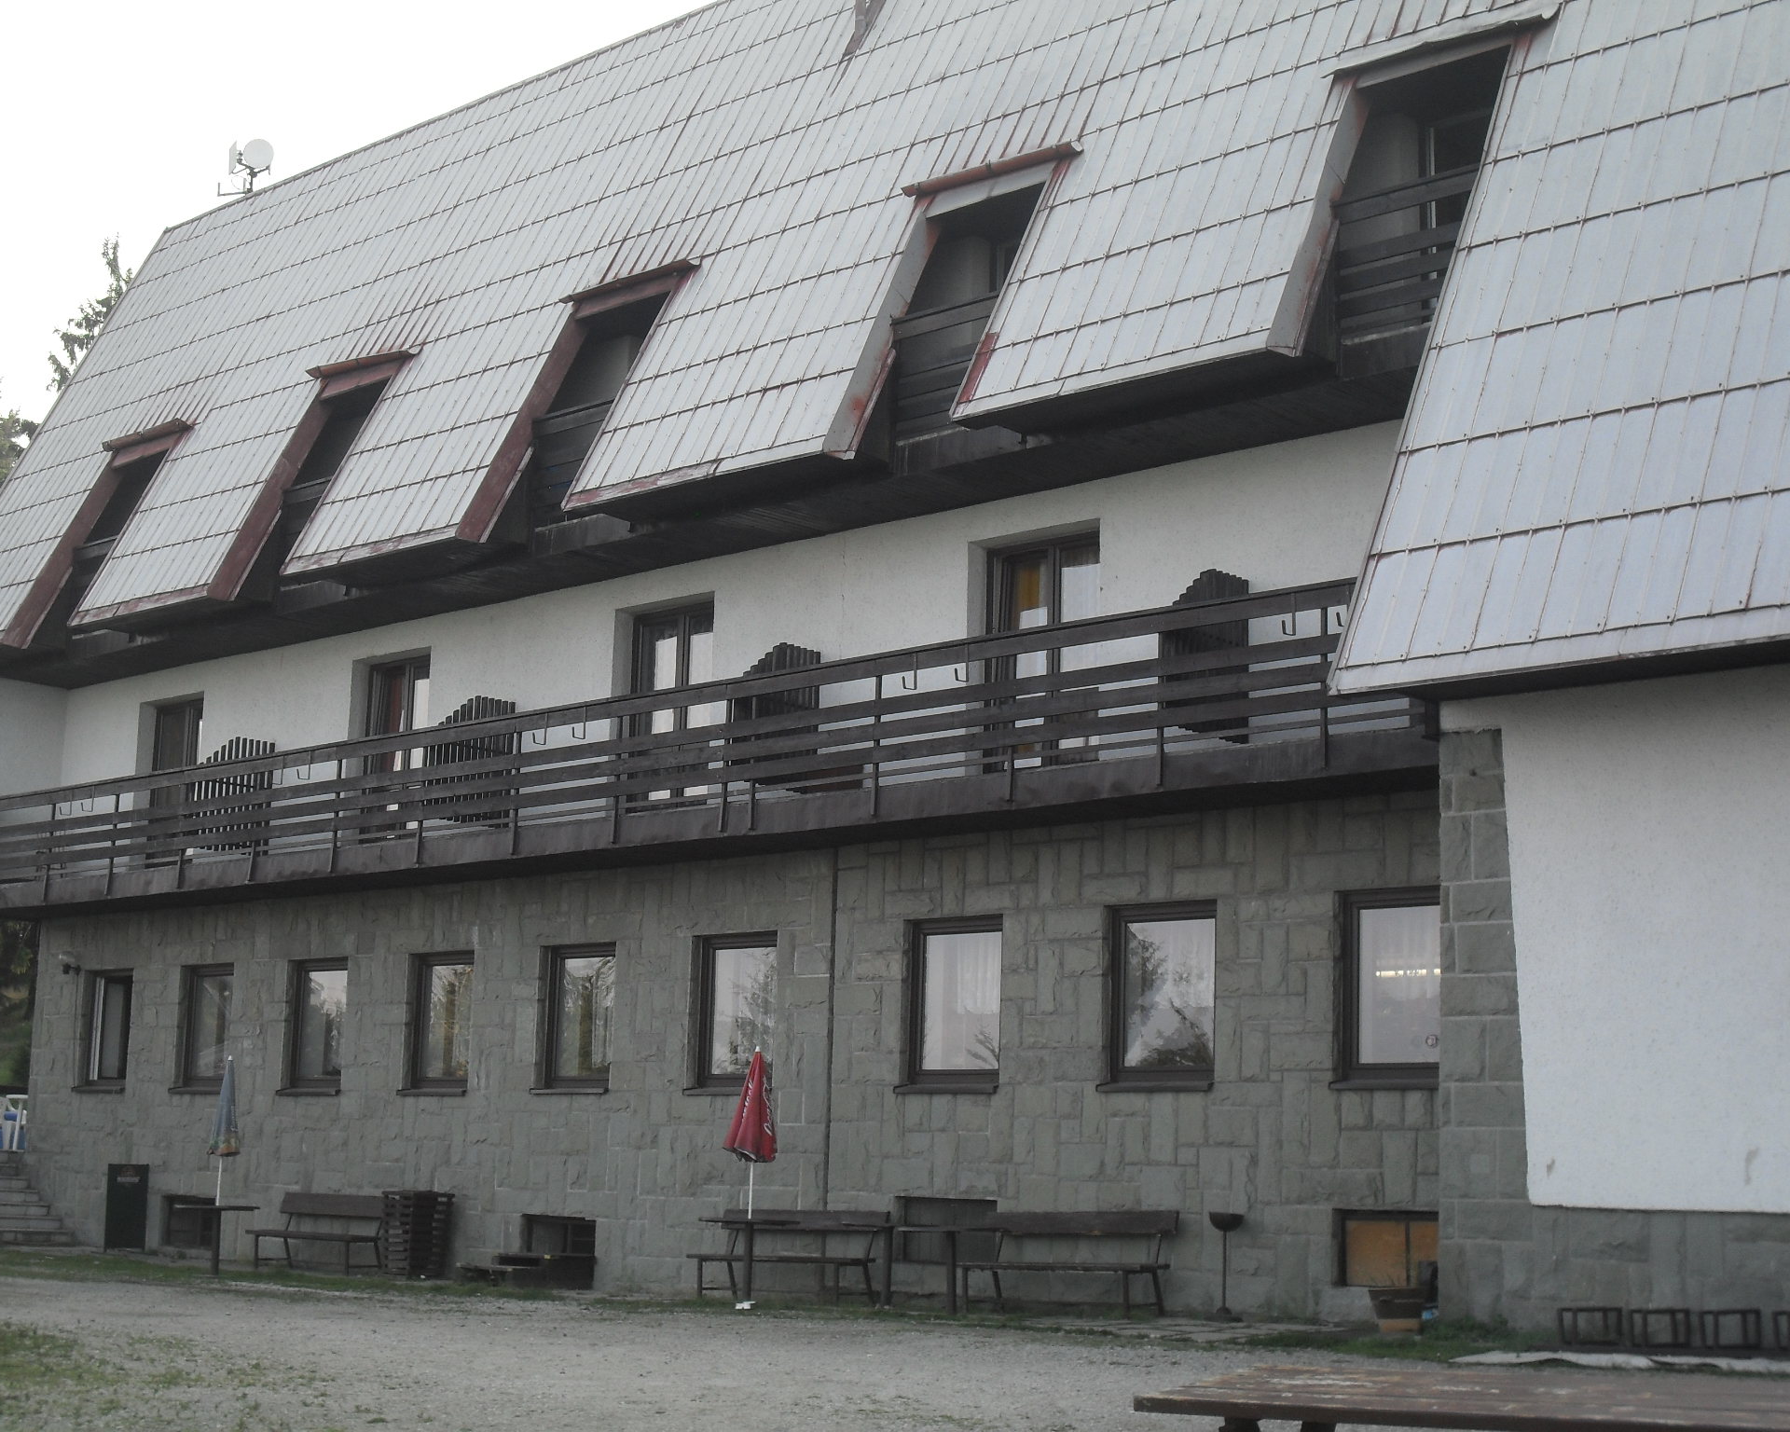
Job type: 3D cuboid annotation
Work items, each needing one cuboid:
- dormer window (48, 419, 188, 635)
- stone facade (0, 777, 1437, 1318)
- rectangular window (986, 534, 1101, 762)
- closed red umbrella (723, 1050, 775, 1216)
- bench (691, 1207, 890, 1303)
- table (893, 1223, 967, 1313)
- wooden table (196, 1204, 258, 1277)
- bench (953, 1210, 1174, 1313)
[{"bbox_3d":[-9.484,-2.194,32.610,1.768,2.548,1.248,-8,-13,43],"label":"dormer window"},{"bbox_3d":[-3.139,3.637,27.492,21.788,4.108,0.520,-8,-13,43],"label":"stone facade"},{"bbox_3d":[1.351,-0.460,23.952,1.534,2.309,0.146,-8,-13,43],"label":"rectangular window"},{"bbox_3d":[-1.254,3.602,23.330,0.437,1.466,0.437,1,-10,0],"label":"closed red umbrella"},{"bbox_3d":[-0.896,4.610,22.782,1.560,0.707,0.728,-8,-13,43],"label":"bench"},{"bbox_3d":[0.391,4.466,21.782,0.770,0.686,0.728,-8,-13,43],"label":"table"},{"bbox_3d":[-7.227,5.613,28.869,0.749,0.718,0.749,-8,-13,43],"label":"wooden table"},{"bbox_3d":[1.392,4.435,21.951,1.821,0.858,0.676,-8,-13,43],"label":"bench"}]

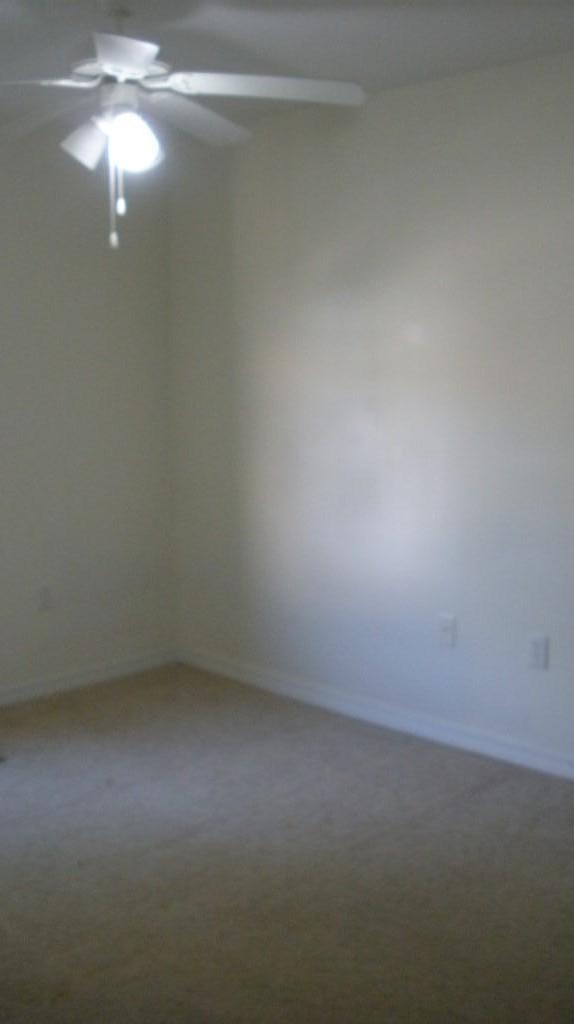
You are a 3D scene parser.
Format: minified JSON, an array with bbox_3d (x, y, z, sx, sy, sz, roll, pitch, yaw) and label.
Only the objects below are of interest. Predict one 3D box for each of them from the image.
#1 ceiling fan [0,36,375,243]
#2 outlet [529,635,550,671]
[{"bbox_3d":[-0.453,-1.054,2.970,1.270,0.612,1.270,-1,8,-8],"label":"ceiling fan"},{"bbox_3d":[0.874,0.489,3.693,0.074,0.118,0.012,7,11,44],"label":"outlet"}]

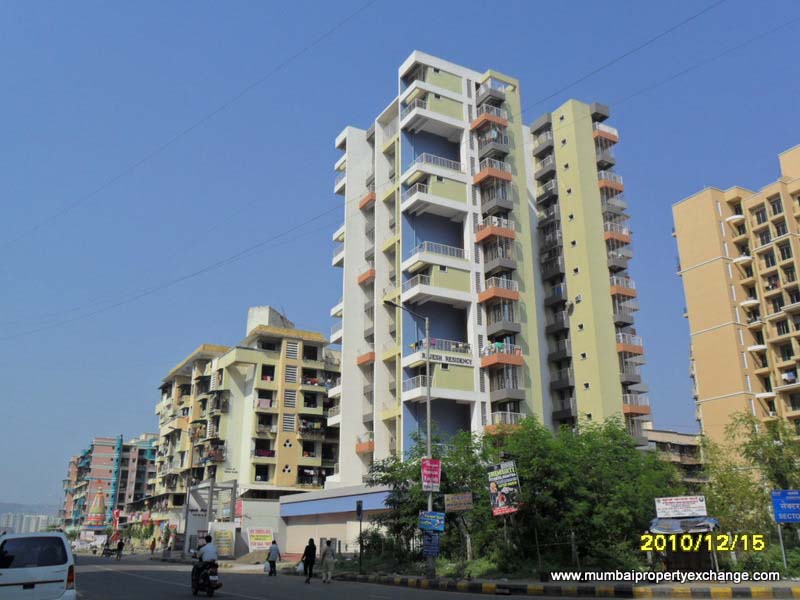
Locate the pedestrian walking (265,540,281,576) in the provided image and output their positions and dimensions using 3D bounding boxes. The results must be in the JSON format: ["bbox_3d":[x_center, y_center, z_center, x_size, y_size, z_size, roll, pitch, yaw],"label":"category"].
[{"bbox_3d":[-6.155,12.400,35.720,0.620,1.660,0.420,4,-18,-15],"label":"pedestrian walking"}]

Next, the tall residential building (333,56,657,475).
[{"bbox_3d":[8.235,1.802,76.352,24.600,46.100,18.500,9,-20,-27],"label":"tall residential building"}]

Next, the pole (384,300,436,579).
[{"bbox_3d":[0.210,5.102,28.294,2.250,10.500,0.300,9,-20,-27],"label":"pole"}]

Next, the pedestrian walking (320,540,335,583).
[{"bbox_3d":[-2.910,10.473,29.685,0.550,1.600,0.400,4,-18,-14],"label":"pedestrian walking"}]

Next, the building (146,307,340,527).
[{"bbox_3d":[-21.765,19.551,102.766,15.500,29.000,39.000,9,-20,-27],"label":"building"}]

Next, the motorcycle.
[{"bbox_3d":[-5.661,8.033,21.481,0.750,1.100,1.950,11,-21,-31],"label":"motorcycle"}]

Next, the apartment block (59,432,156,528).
[{"bbox_3d":[-80.677,53.373,204.707,17.000,28.000,48.000,9,-20,-27],"label":"apartment block"}]

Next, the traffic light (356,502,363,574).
[{"bbox_3d":[-1.609,9.553,29.763,0.280,2.867,0.350,2,-18,-8],"label":"traffic light"}]

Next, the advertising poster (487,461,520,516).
[{"bbox_3d":[3.587,6.532,25.583,1.075,1.670,0.050,-21,-27,32],"label":"advertising poster"}]

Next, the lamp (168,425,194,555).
[{"bbox_3d":[-17.941,15.315,59.592,2.200,10.400,0.300,9,-20,-27],"label":"lamp"}]

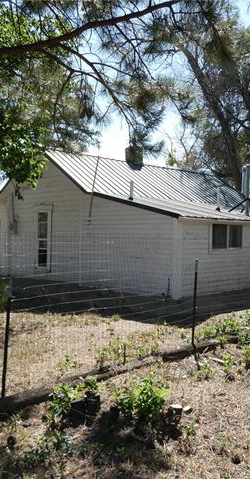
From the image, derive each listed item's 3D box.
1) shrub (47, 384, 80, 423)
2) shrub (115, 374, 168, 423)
[{"bbox_3d":[-0.518,1.365,3.743,0.257,0.317,0.244,0,1,-8],"label":"shrub"},{"bbox_3d":[0.145,1.349,3.844,0.424,0.358,0.403,1,1,2],"label":"shrub"}]

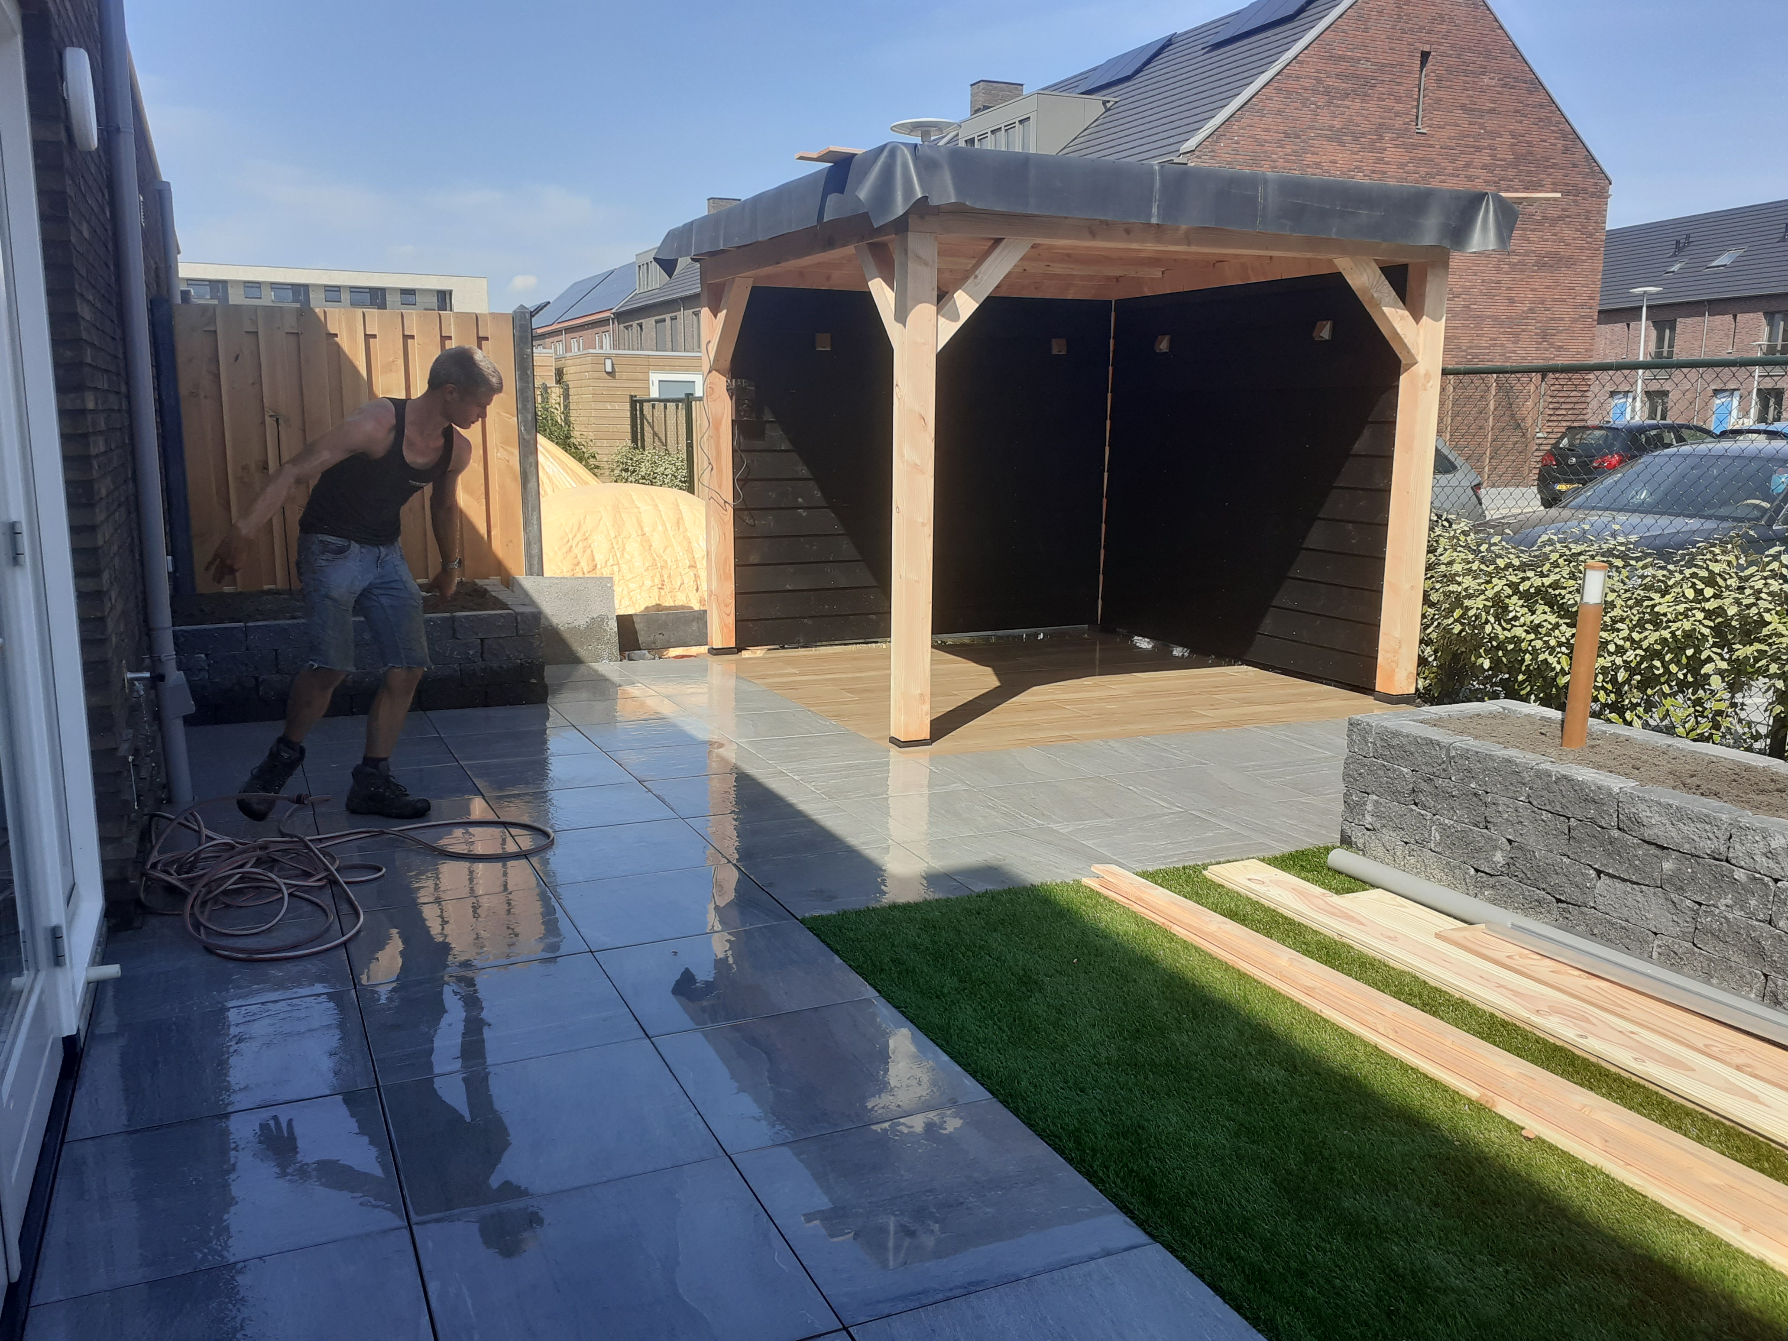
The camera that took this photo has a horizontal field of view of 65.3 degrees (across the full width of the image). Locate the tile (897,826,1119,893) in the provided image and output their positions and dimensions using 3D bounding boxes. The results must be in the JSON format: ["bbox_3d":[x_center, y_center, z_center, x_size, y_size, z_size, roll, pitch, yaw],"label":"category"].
[{"bbox_3d":[0.403,0.647,4.750,0.600,0.030,0.600,-4,11,-25],"label":"tile"}]

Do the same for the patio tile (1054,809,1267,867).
[{"bbox_3d":[0.974,0.621,5.029,0.600,0.030,0.600,-4,11,-25],"label":"patio tile"}]

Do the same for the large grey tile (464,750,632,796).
[{"bbox_3d":[-1.447,0.445,5.866,0.598,0.030,0.598,-4,11,-24],"label":"large grey tile"}]

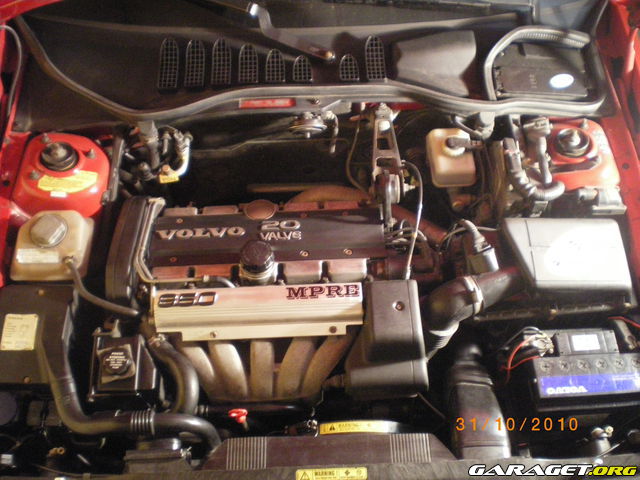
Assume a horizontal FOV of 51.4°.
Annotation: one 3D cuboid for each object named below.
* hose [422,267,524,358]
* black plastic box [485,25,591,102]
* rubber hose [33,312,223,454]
[{"bbox_3d":[0.319,0.151,1.390,0.205,0.125,0.155,-2,44,-2],"label":"hose"},{"bbox_3d":[0.513,-0.395,1.570,0.215,0.075,0.180,-1,60,0],"label":"black plastic box"},{"bbox_3d":[-0.368,0.285,1.320,0.345,0.130,0.230,-2,50,-1],"label":"rubber hose"}]

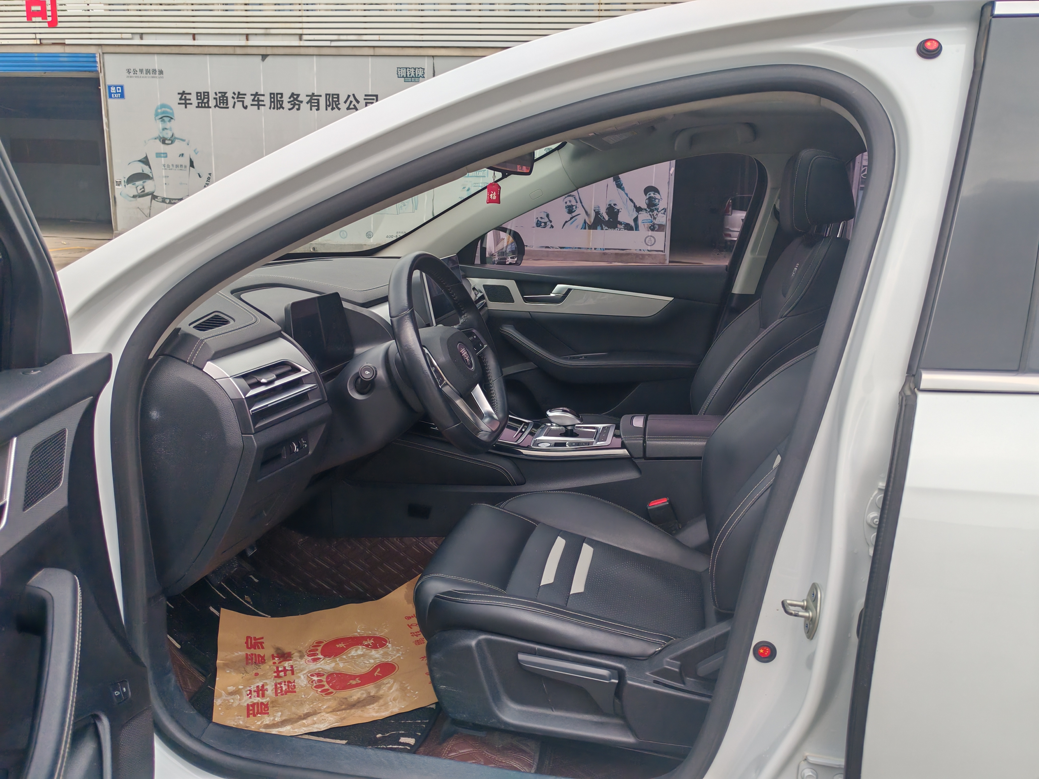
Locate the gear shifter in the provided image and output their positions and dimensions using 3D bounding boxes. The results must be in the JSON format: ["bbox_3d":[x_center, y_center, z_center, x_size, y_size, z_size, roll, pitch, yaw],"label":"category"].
[{"bbox_3d":[0.100,0.074,1.798,0.080,0.060,0.050,4,13,11],"label":"gear shifter"}]

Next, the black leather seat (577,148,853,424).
[{"bbox_3d":[0.424,-0.108,2.083,0.830,0.990,0.540,4,13,11],"label":"black leather seat"}]

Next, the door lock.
[{"bbox_3d":[0.339,0.265,0.971,0.042,0.070,0.040,4,13,11],"label":"door lock"}]

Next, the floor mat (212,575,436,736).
[{"bbox_3d":[-0.351,0.493,1.622,0.480,0.060,0.400,-2,13,-15],"label":"floor mat"}]

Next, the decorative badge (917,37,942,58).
[{"bbox_3d":[0.477,-0.398,0.942,0.029,0.029,0.011,6,-13,19],"label":"decorative badge"}]

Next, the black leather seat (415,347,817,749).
[{"bbox_3d":[0.299,0.058,1.383,0.870,0.970,0.540,4,13,11],"label":"black leather seat"}]

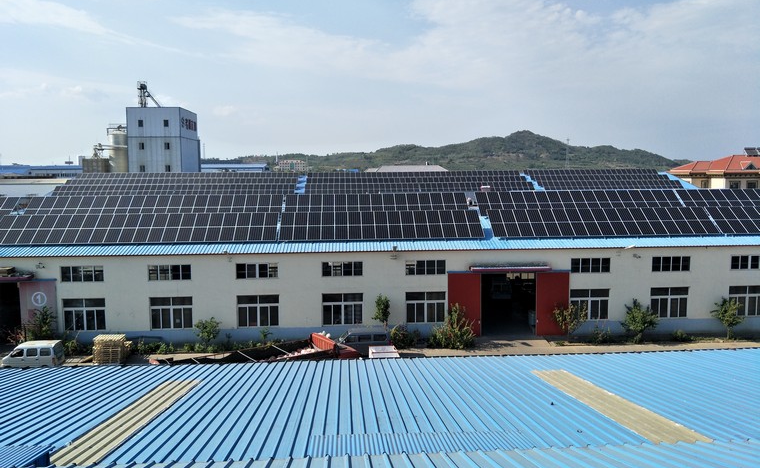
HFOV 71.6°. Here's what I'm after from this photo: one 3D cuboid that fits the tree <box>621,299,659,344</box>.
[{"bbox_3d":[18.081,6.073,36.706,2.716,3.069,2.300,-1,5,-3],"label":"tree"}]

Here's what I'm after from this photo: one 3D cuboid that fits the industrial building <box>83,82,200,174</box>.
[{"bbox_3d":[-63.534,-20.191,142.791,25.000,37.700,14.500,-1,5,-3],"label":"industrial building"}]

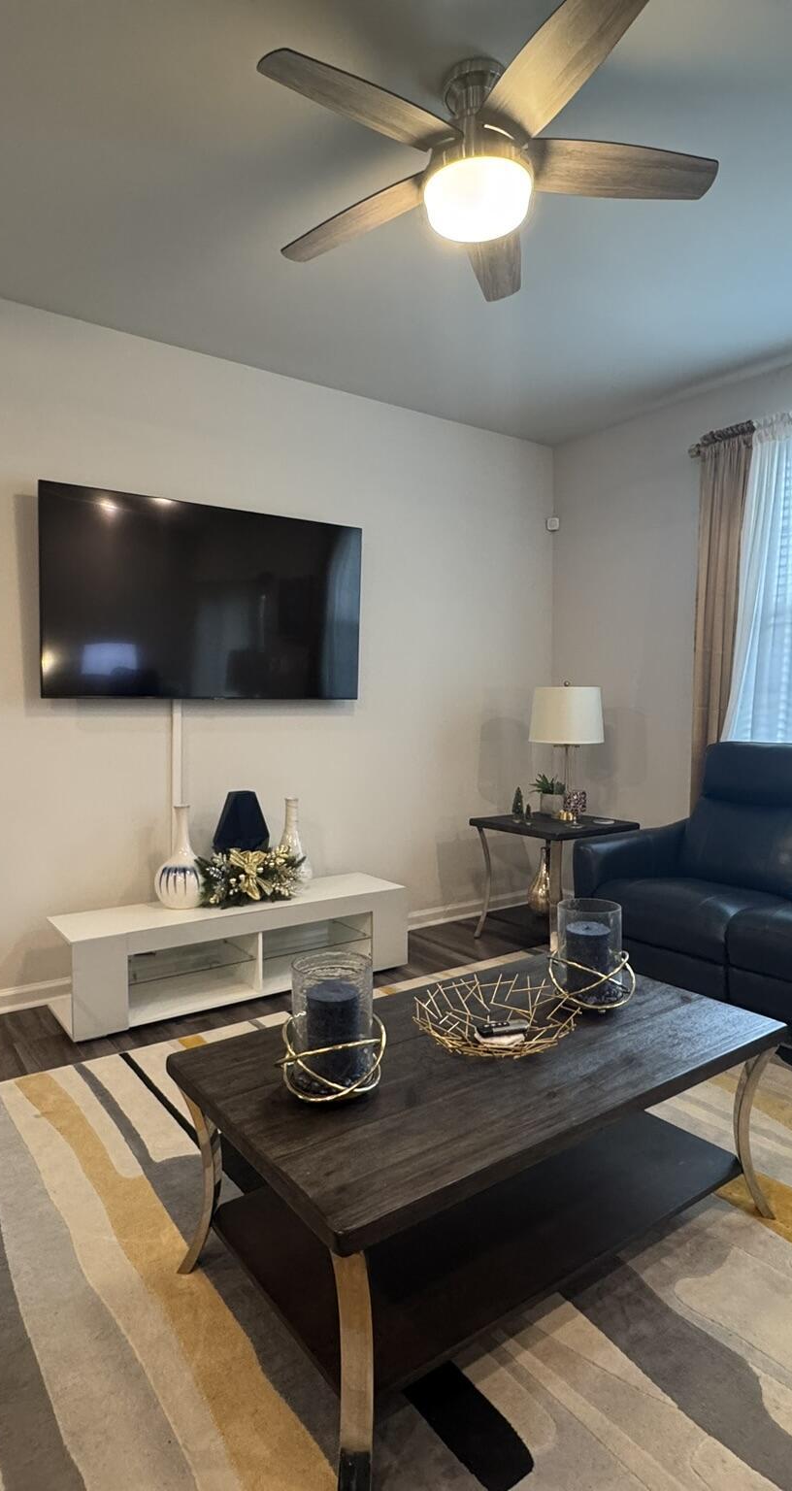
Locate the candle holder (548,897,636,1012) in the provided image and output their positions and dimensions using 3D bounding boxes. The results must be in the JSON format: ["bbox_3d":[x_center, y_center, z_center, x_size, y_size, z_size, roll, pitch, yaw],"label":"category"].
[{"bbox_3d":[0.485,0.517,2.015,0.208,0.237,0.208,0,3,0],"label":"candle holder"}]

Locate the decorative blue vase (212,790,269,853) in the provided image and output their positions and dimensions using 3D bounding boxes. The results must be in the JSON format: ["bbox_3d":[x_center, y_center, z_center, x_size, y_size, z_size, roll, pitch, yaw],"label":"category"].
[{"bbox_3d":[-0.680,0.438,3.525,0.244,0.456,0.230,-2,3,-36],"label":"decorative blue vase"}]

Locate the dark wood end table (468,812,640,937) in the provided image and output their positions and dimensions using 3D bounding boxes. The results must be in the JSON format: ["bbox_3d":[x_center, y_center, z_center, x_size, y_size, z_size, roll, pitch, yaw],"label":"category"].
[{"bbox_3d":[0.777,0.690,4.031,0.600,0.613,0.620,-2,3,-36],"label":"dark wood end table"}]

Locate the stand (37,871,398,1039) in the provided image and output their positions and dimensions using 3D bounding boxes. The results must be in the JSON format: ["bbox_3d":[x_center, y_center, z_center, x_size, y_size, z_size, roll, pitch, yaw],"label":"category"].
[{"bbox_3d":[-0.669,0.849,3.452,1.469,0.359,0.422,-2,3,-36],"label":"stand"}]

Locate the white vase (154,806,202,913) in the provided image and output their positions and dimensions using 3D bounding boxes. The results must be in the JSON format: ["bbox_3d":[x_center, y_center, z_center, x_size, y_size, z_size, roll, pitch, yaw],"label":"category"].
[{"bbox_3d":[-0.909,0.466,3.374,0.204,0.416,0.204,-2,3,-36],"label":"white vase"}]

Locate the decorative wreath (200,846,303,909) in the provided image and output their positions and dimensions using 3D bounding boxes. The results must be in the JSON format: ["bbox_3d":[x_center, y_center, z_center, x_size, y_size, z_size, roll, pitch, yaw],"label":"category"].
[{"bbox_3d":[-0.612,0.549,3.437,0.500,0.241,0.210,-2,3,-36],"label":"decorative wreath"}]

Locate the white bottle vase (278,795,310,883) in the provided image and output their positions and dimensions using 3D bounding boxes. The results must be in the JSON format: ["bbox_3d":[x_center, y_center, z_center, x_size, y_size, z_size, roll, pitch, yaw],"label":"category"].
[{"bbox_3d":[-0.487,0.452,3.695,0.194,0.411,0.194,0,3,0],"label":"white bottle vase"}]

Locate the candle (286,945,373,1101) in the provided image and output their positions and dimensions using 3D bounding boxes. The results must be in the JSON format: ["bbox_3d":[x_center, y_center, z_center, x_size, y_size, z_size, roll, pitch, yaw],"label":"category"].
[{"bbox_3d":[-0.123,0.539,1.566,0.158,0.235,0.158,0,3,0],"label":"candle"}]

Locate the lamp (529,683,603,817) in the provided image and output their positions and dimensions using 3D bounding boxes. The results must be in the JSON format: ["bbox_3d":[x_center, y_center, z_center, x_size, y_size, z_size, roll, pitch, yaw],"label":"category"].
[{"bbox_3d":[0.879,0.029,4.129,0.390,0.697,0.390,0,3,0],"label":"lamp"}]

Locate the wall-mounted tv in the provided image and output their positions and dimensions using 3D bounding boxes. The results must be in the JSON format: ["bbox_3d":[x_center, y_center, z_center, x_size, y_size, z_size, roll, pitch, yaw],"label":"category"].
[{"bbox_3d":[-0.775,-0.610,3.502,1.446,0.823,0.060,-2,3,-36],"label":"wall-mounted tv"}]

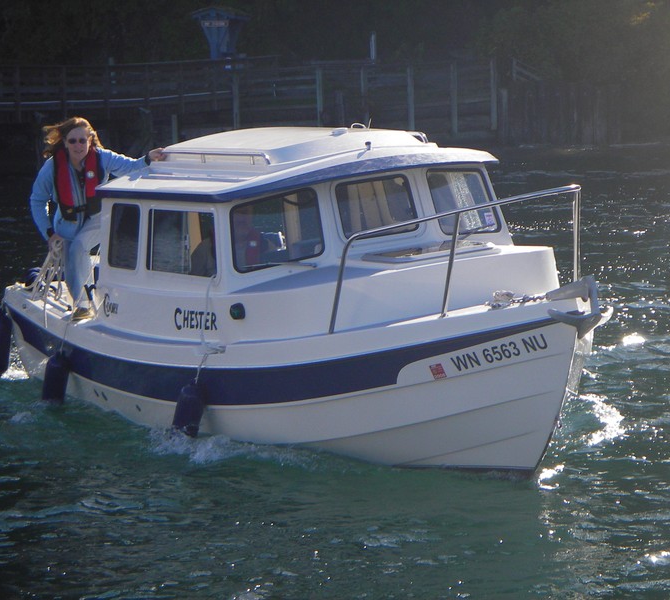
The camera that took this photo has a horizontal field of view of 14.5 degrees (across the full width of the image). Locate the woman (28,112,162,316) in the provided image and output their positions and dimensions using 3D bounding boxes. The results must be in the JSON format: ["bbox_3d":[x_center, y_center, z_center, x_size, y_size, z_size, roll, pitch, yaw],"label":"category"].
[{"bbox_3d":[-1.697,-0.544,18.750,0.930,1.530,0.600,-1,5,-10],"label":"woman"}]

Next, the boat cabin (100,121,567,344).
[{"bbox_3d":[0.101,-0.468,17.021,2.100,1.230,4.080,-9,9,-25],"label":"boat cabin"}]

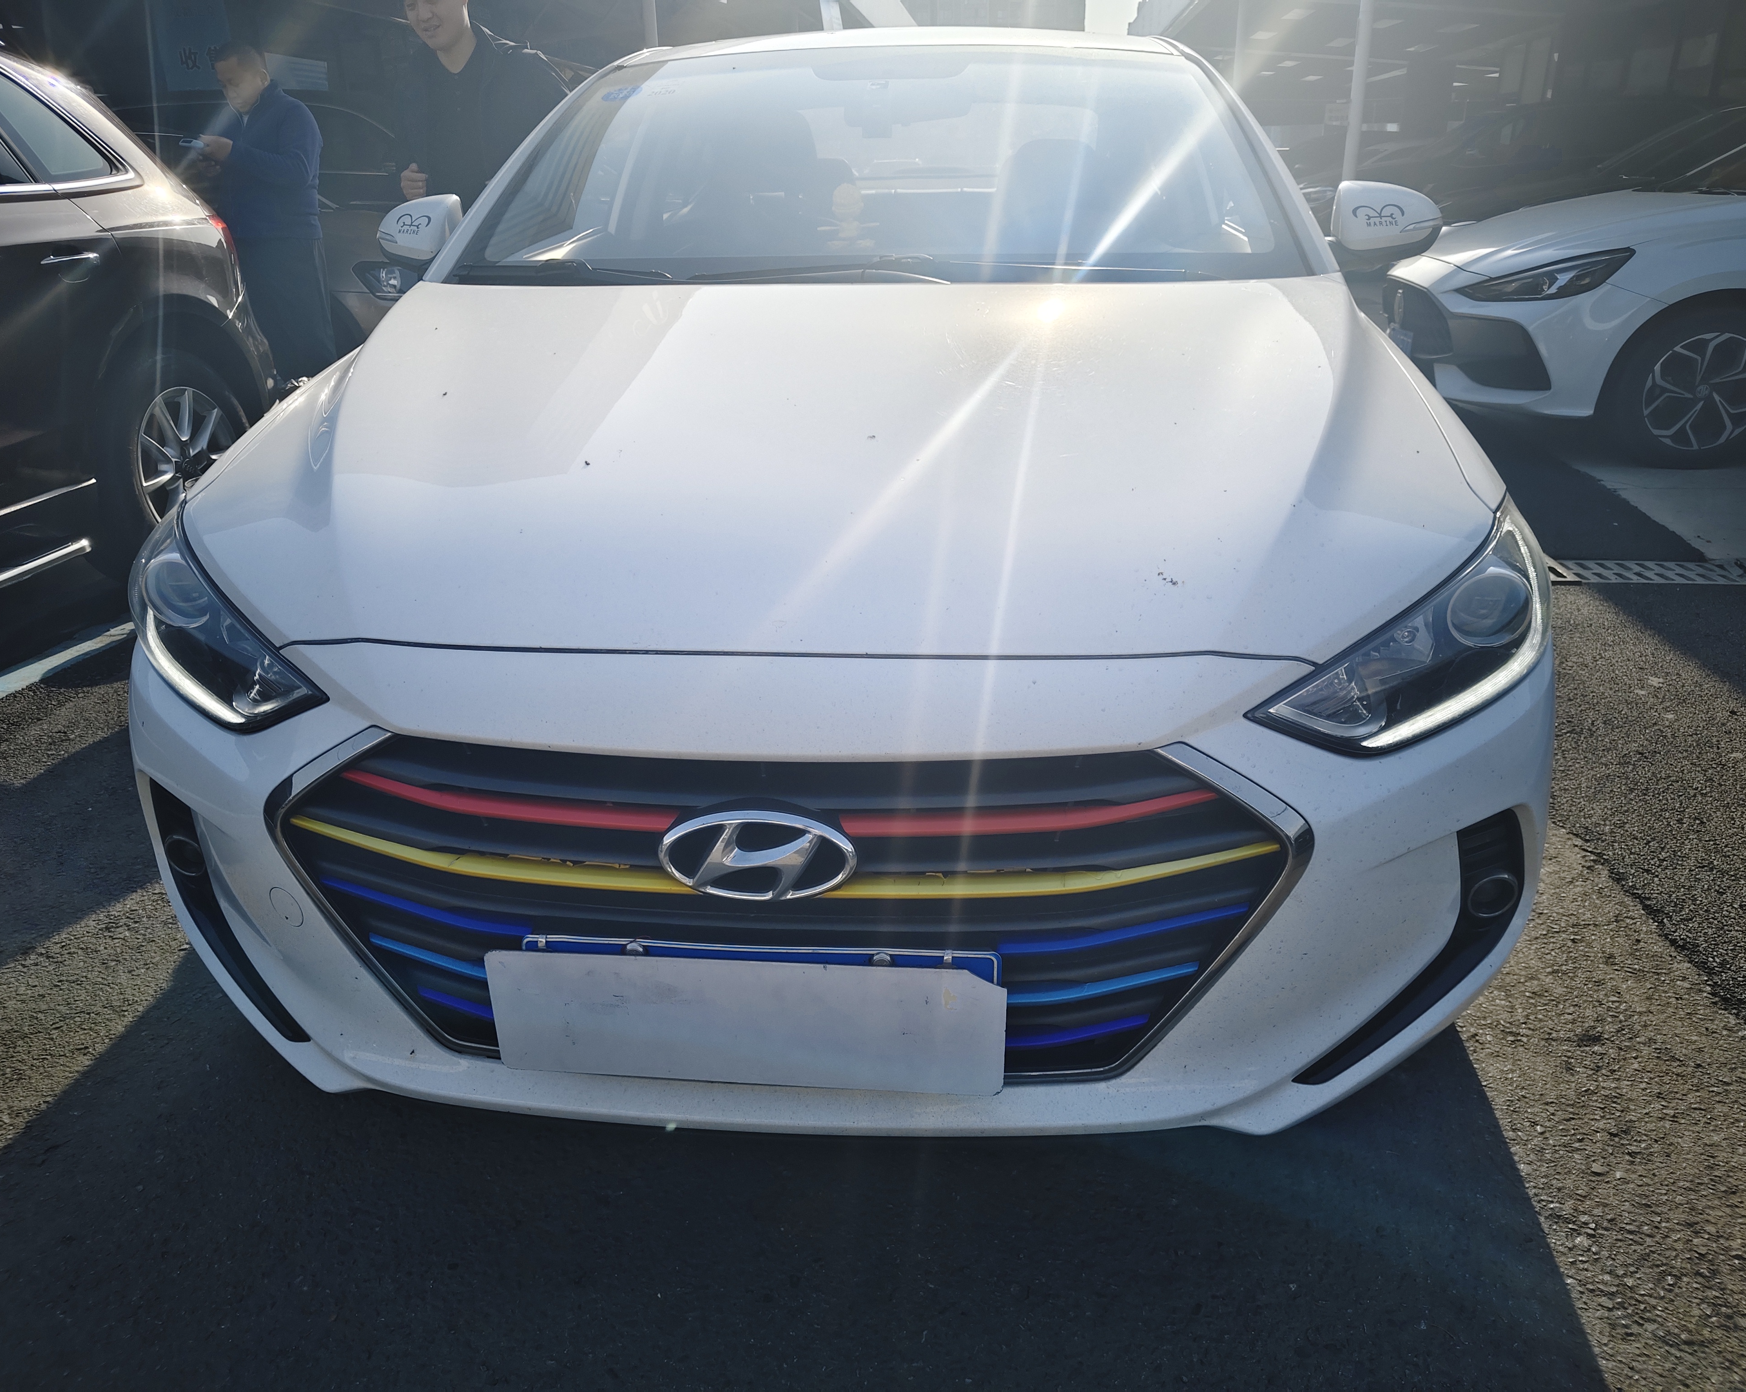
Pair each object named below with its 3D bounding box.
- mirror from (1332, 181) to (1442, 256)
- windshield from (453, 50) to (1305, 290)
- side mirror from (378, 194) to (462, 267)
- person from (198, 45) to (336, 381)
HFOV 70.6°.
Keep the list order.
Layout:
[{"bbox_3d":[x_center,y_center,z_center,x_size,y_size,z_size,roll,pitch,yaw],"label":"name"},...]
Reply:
[{"bbox_3d":[0.964,-0.905,2.337,0.195,0.135,0.115,1,21,5],"label":"mirror"},{"bbox_3d":[0.019,-1.016,2.306,1.460,0.140,0.950,1,50,5],"label":"windshield"},{"bbox_3d":[-0.909,-0.934,2.499,0.195,0.135,0.115,1,21,5],"label":"side mirror"},{"bbox_3d":[-2.429,-1.688,4.997,0.500,1.700,0.440,15,26,36],"label":"person"}]

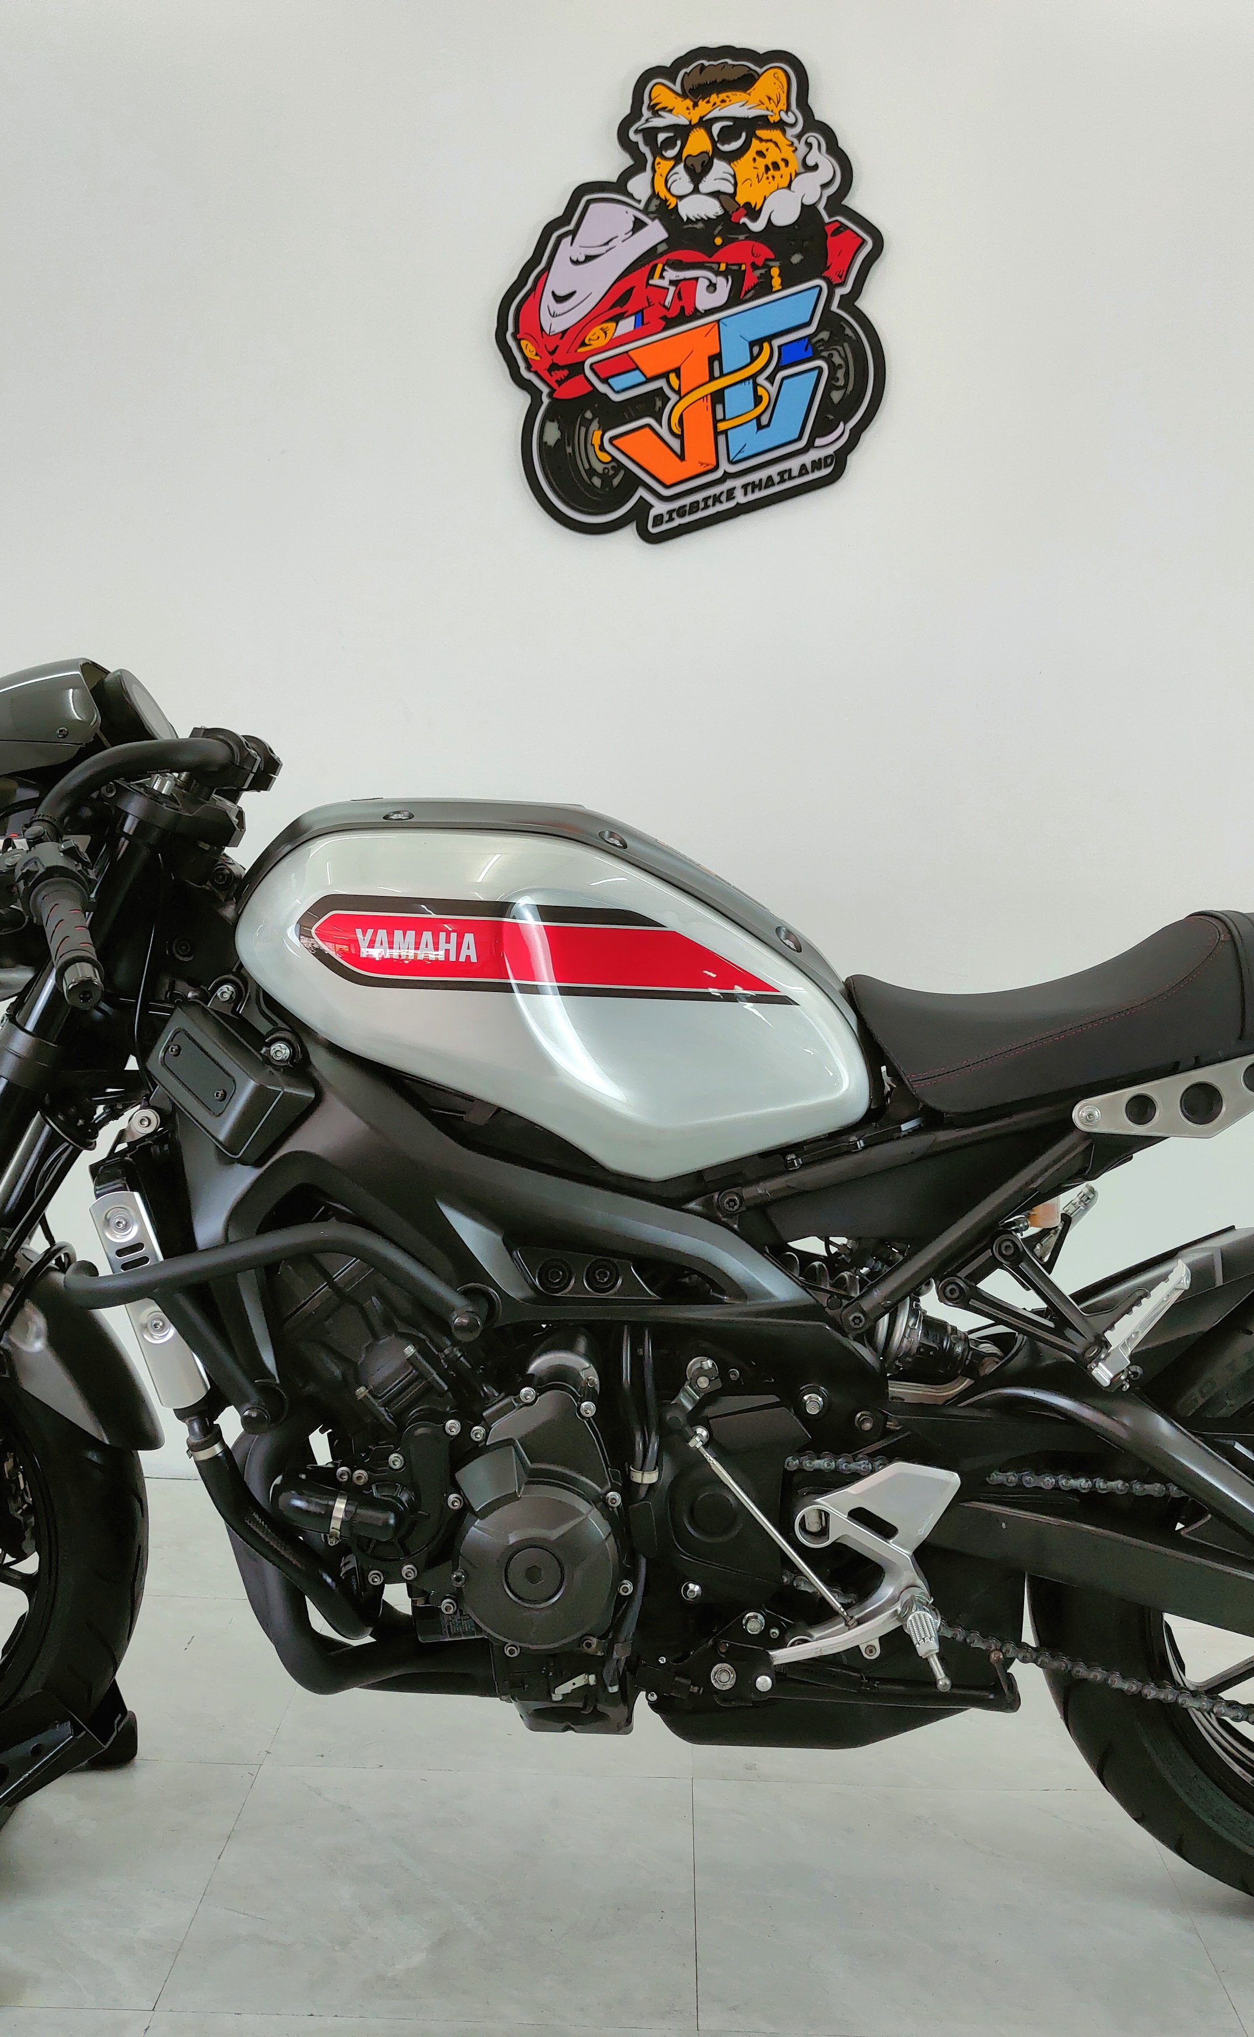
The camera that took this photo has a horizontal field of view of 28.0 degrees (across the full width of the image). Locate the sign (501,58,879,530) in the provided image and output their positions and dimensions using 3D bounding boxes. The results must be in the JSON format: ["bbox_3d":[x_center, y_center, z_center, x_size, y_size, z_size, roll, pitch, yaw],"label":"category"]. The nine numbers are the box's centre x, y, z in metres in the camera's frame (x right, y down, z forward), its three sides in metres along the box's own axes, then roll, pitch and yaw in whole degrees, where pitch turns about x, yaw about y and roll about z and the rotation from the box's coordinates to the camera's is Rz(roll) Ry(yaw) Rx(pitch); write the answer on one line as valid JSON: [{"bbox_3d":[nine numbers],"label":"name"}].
[{"bbox_3d":[0.095,-1.057,3.670,0.565,0.715,0.020,1,5,2],"label":"sign"}]

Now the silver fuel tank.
[{"bbox_3d":[-0.071,-0.035,2.320,0.565,0.330,0.340,1,5,0],"label":"silver fuel tank"}]

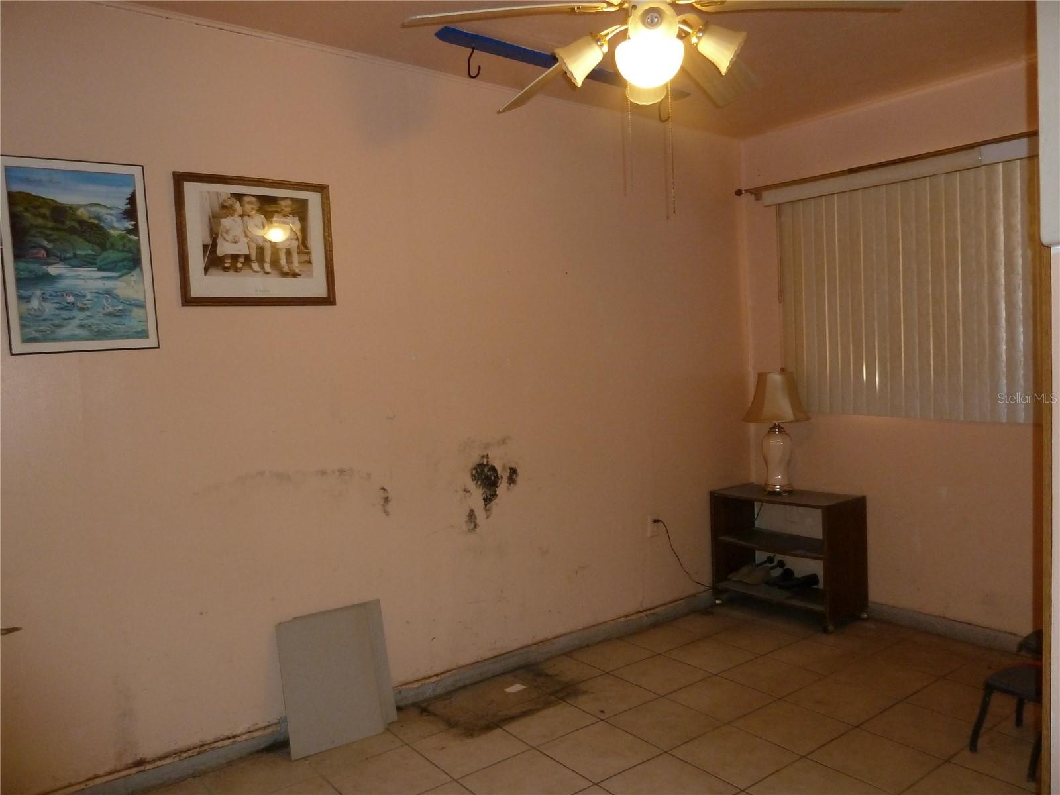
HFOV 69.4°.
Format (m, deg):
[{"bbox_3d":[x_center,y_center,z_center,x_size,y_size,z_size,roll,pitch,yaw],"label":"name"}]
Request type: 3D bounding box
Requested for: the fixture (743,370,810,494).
[{"bbox_3d":[1.276,0.169,3.946,0.342,0.630,0.342,-4,3,-36],"label":"fixture"}]

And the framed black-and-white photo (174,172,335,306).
[{"bbox_3d":[-0.918,-0.525,2.598,0.522,0.431,0.030,-4,3,-36],"label":"framed black-and-white photo"}]

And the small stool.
[{"bbox_3d":[1.578,1.006,2.392,0.335,0.224,0.285,-4,3,-36],"label":"small stool"}]

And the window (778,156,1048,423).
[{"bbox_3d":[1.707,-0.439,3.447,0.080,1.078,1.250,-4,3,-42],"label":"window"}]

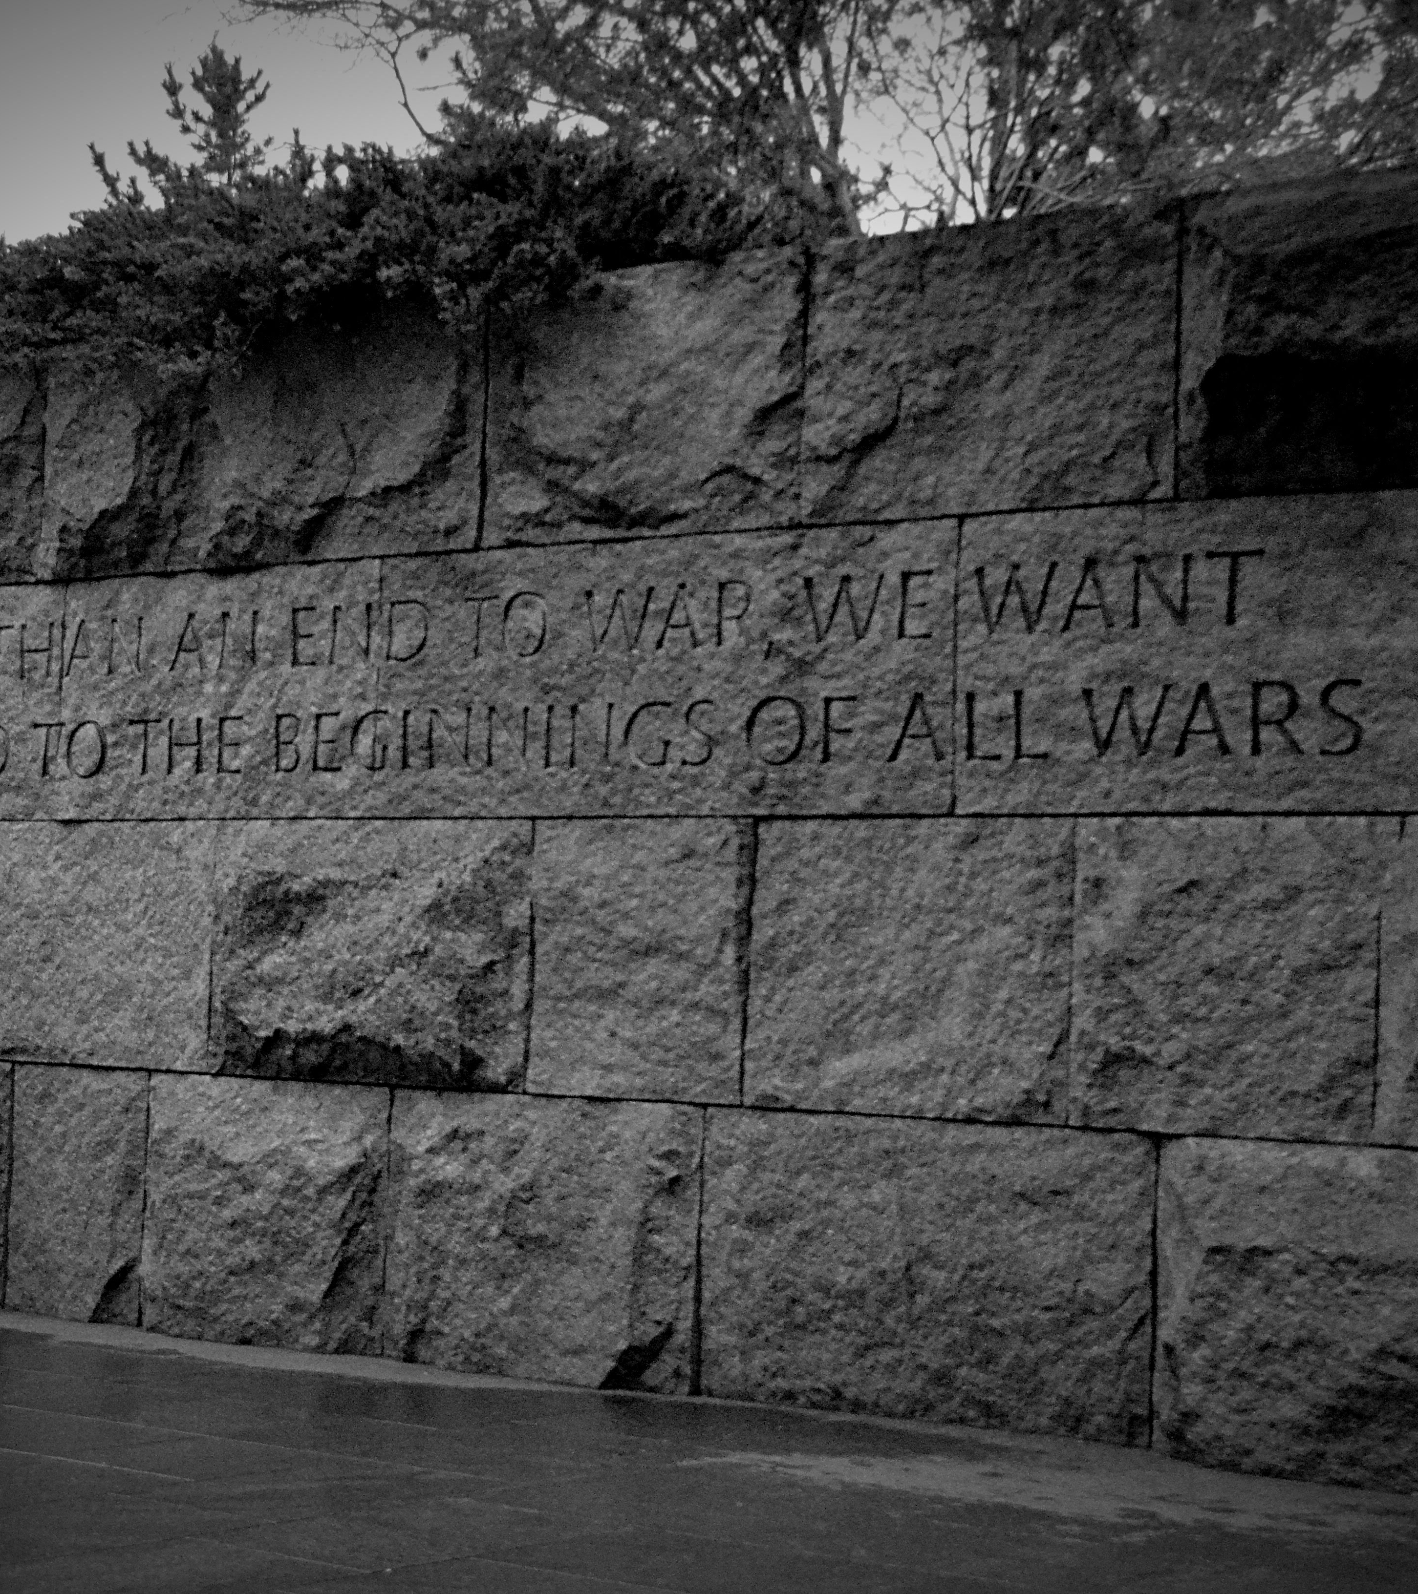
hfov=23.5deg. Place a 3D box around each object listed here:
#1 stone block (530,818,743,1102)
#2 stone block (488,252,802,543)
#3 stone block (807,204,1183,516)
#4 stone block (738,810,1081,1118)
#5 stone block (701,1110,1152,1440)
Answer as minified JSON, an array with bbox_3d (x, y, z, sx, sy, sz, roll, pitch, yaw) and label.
[{"bbox_3d":[-0.143,0.543,11.328,0.931,0.928,0.400,-1,-4,39],"label":"stone block"},{"bbox_3d":[-0.132,-1.307,11.462,1.380,0.914,0.400,-1,-4,39],"label":"stone block"},{"bbox_3d":[0.943,-1.309,10.602,1.373,0.898,0.400,-1,-4,39],"label":"stone block"},{"bbox_3d":[0.701,0.534,10.653,1.223,0.927,0.400,-1,-4,39],"label":"stone block"},{"bbox_3d":[0.735,1.457,10.555,1.687,0.909,0.400,-1,-4,39],"label":"stone block"}]

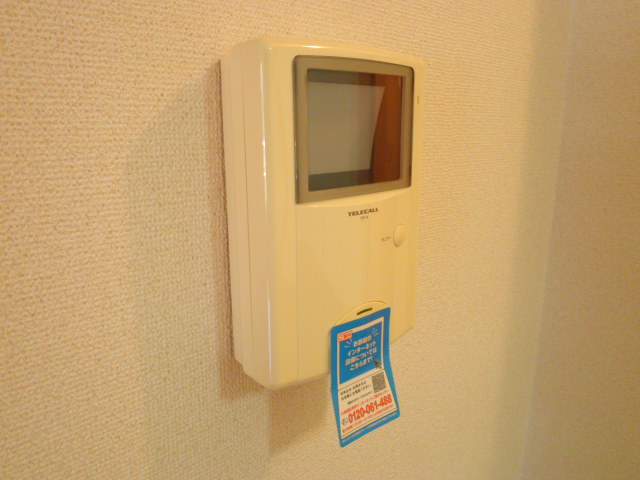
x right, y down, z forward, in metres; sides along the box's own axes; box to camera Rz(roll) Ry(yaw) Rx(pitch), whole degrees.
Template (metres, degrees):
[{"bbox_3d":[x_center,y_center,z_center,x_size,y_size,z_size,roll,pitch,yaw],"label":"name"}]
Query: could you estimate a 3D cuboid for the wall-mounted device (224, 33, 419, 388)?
[{"bbox_3d":[0.010,-0.017,0.344,0.140,0.214,0.048,-11,17,-38],"label":"wall-mounted device"}]

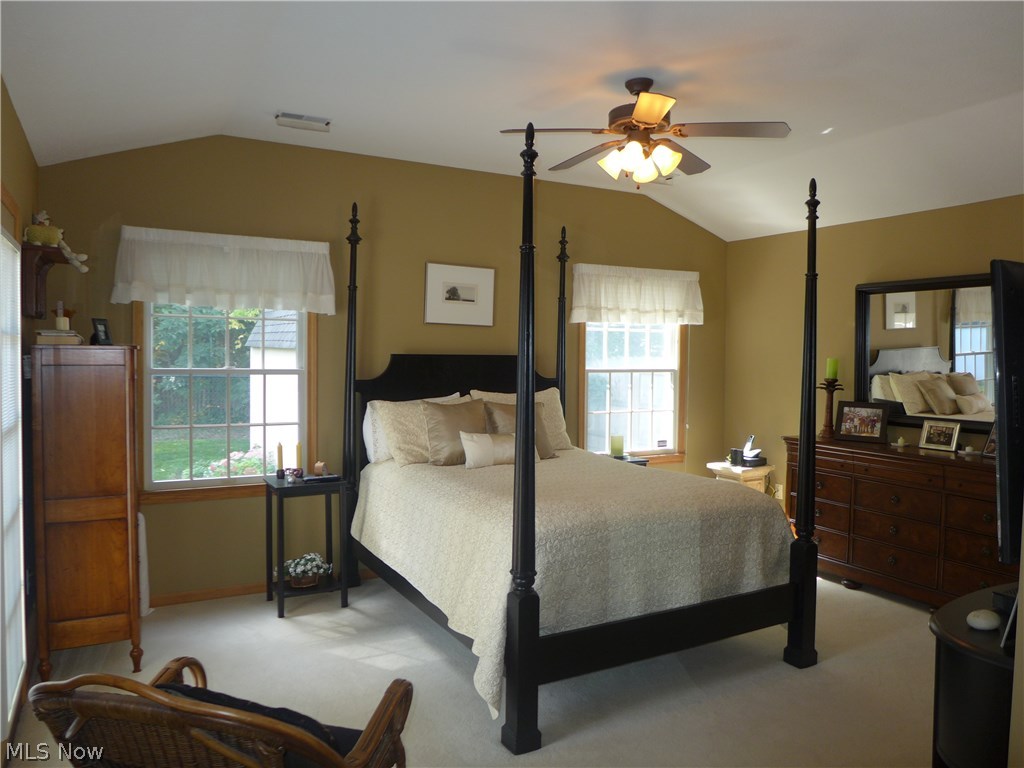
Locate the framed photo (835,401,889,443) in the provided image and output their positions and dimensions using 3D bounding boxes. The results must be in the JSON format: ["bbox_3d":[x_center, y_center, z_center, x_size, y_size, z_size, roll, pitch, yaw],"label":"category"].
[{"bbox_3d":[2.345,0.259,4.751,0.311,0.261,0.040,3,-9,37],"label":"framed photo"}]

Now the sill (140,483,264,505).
[{"bbox_3d":[-1.652,0.643,4.203,1.040,0.068,0.080,-1,3,-28],"label":"sill"}]

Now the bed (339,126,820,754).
[{"bbox_3d":[0.221,0.140,3.935,1.685,2.362,2.190,-1,3,-30],"label":"bed"}]

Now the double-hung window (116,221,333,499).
[{"bbox_3d":[-1.653,-0.128,4.171,1.160,1.470,0.130,-1,3,-28],"label":"double-hung window"}]

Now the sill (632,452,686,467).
[{"bbox_3d":[0.957,0.622,5.575,1.060,0.070,0.080,-1,3,-28],"label":"sill"}]

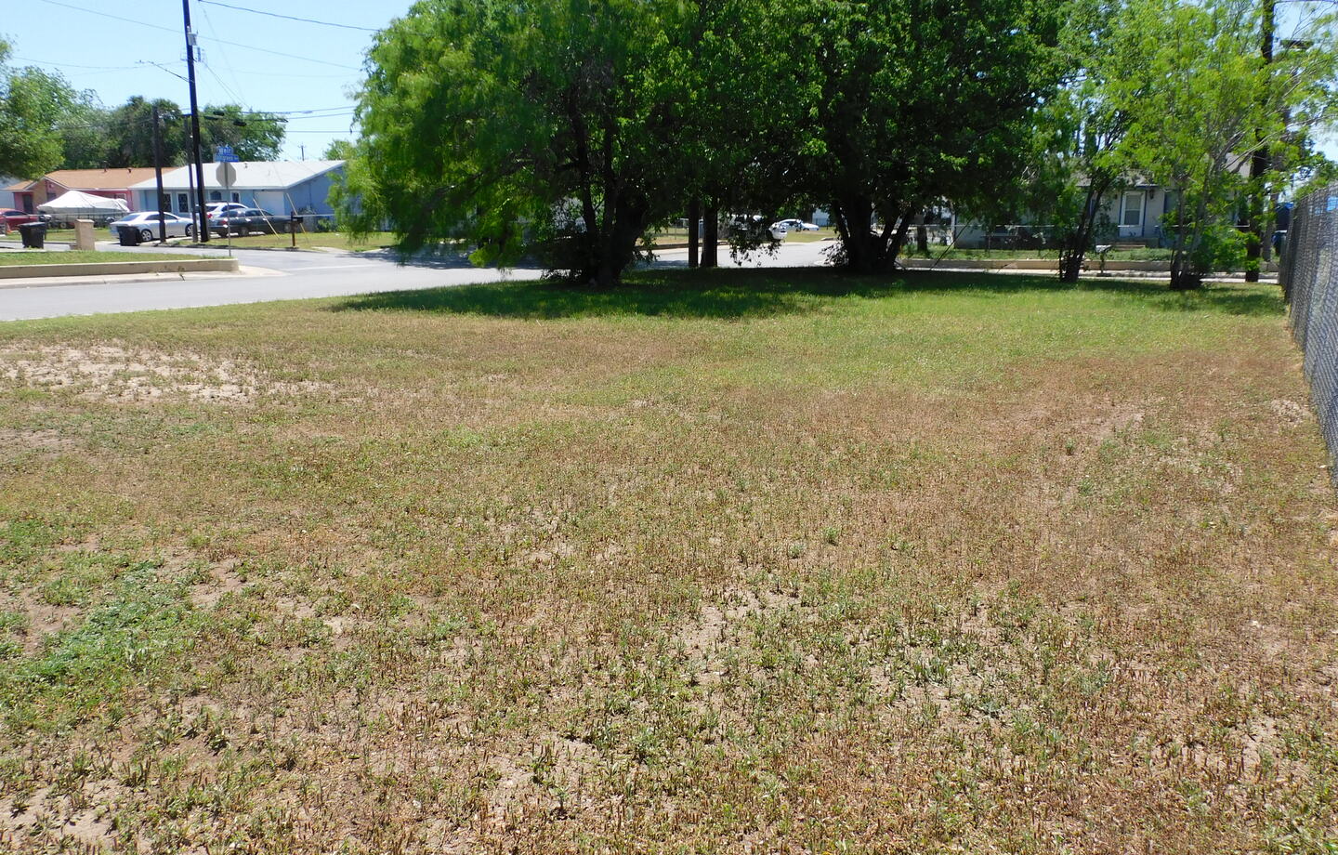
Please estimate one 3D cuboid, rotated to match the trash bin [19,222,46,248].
[{"bbox_3d":[-27.916,-8.424,47.557,0.700,1.110,0.820,5,12,25],"label":"trash bin"}]

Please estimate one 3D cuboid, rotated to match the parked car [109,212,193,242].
[{"bbox_3d":[-28.771,-11.357,60.863,1.820,1.460,4.850,6,16,28],"label":"parked car"}]

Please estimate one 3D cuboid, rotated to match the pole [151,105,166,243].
[{"bbox_3d":[-26.269,-13.028,55.838,0.250,6.903,0.250,8,12,28],"label":"pole"}]

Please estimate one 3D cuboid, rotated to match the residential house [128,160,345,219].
[{"bbox_3d":[-26.497,-15.228,71.458,14.549,4.338,9.513,6,13,28],"label":"residential house"}]

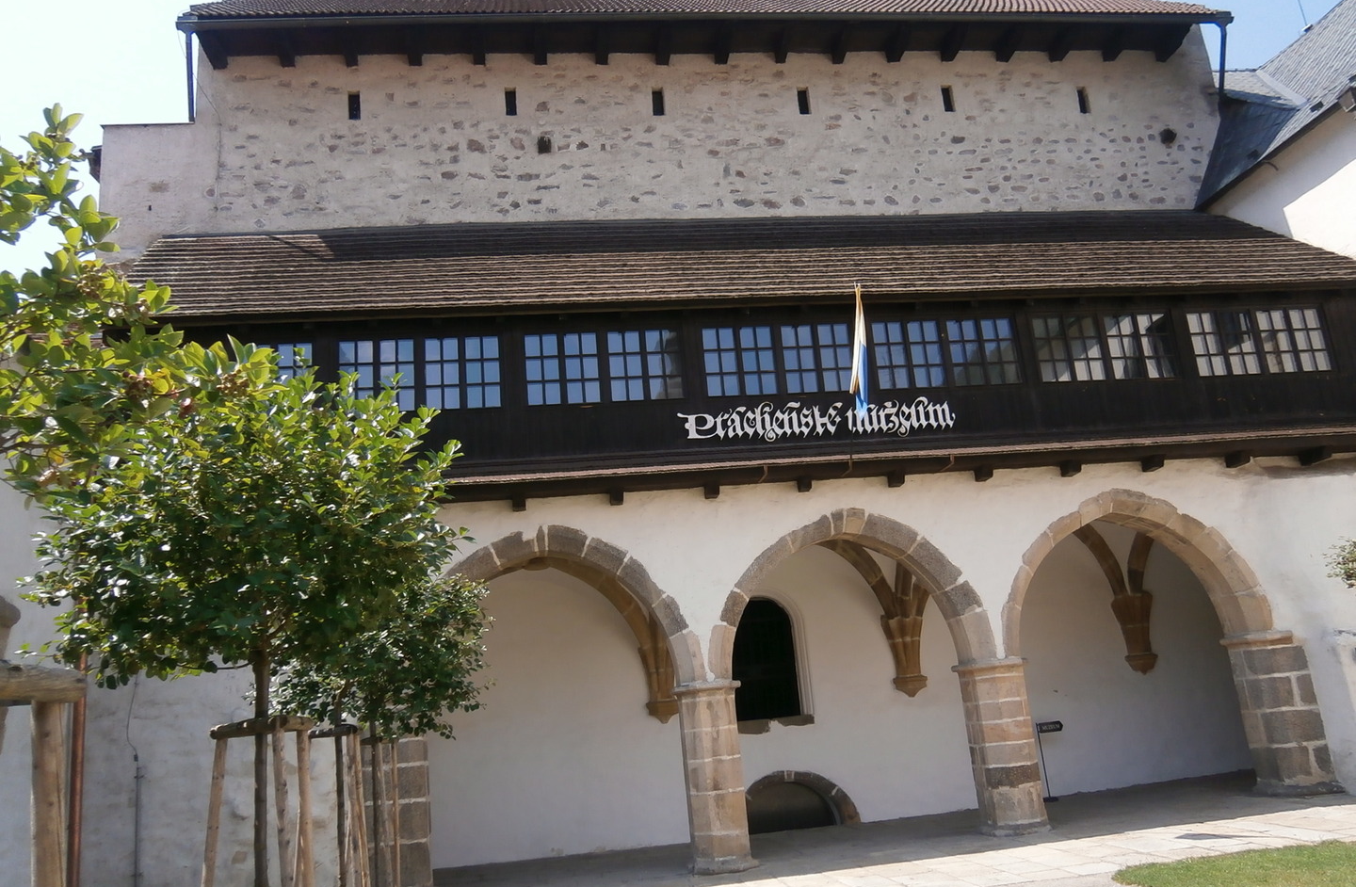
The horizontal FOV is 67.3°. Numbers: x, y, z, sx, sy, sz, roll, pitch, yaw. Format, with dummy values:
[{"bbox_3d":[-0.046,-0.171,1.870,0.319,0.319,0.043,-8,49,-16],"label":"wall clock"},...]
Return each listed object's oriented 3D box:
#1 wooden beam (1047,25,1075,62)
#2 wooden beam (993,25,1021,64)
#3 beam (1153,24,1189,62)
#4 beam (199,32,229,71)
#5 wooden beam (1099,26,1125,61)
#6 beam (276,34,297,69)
[{"bbox_3d":[7.199,-7.441,19.049,0.200,0.270,0.620,-3,-13,-9],"label":"wooden beam"},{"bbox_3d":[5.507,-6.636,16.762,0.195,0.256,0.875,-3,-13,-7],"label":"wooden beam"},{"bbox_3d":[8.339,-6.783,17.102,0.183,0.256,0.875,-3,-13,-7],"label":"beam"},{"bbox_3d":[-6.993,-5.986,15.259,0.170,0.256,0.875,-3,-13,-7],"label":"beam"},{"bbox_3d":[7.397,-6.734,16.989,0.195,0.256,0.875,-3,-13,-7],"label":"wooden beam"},{"bbox_3d":[-6.530,-6.532,16.895,0.200,0.270,0.620,-3,-13,-9],"label":"beam"}]

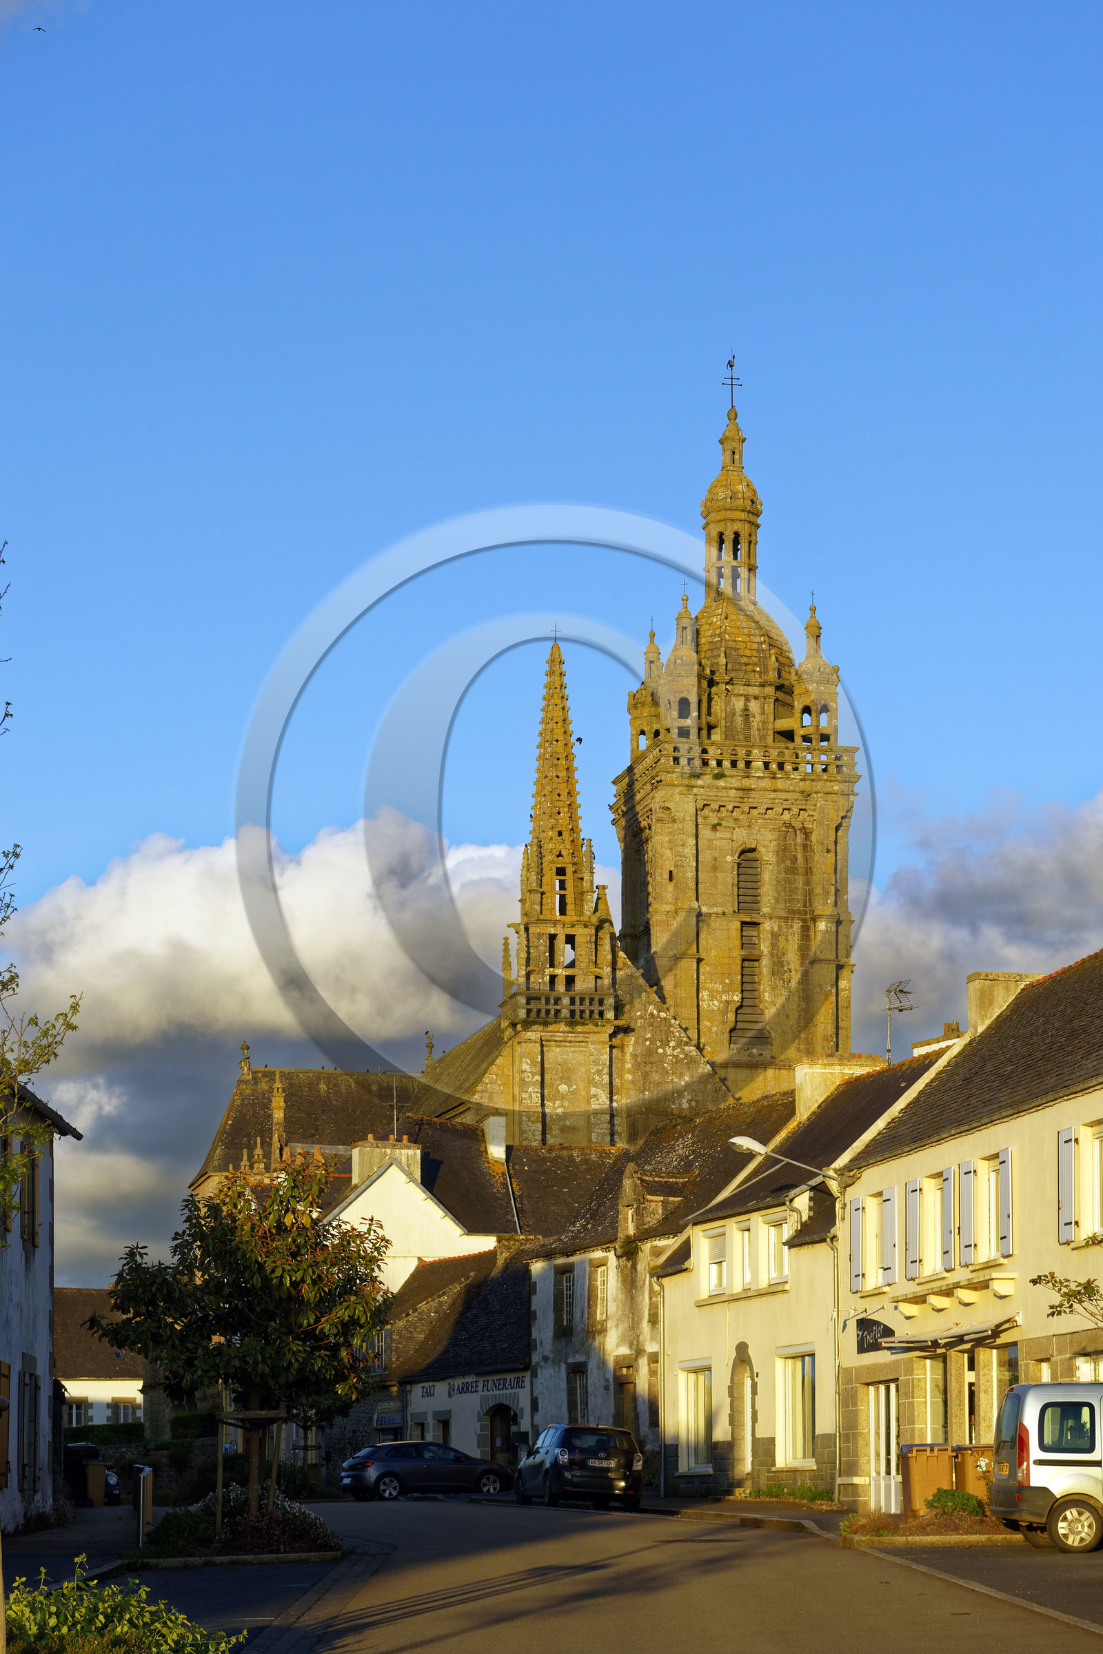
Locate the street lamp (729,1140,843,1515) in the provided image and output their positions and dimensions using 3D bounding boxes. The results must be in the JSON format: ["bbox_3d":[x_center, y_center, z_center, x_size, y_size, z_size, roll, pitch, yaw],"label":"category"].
[{"bbox_3d":[3.959,8.219,53.778,2.041,6.126,0.300,2,-9,-15],"label":"street lamp"}]

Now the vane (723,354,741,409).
[{"bbox_3d":[8.273,-20.410,147.003,0.800,2.568,0.150,2,-9,-11],"label":"vane"}]

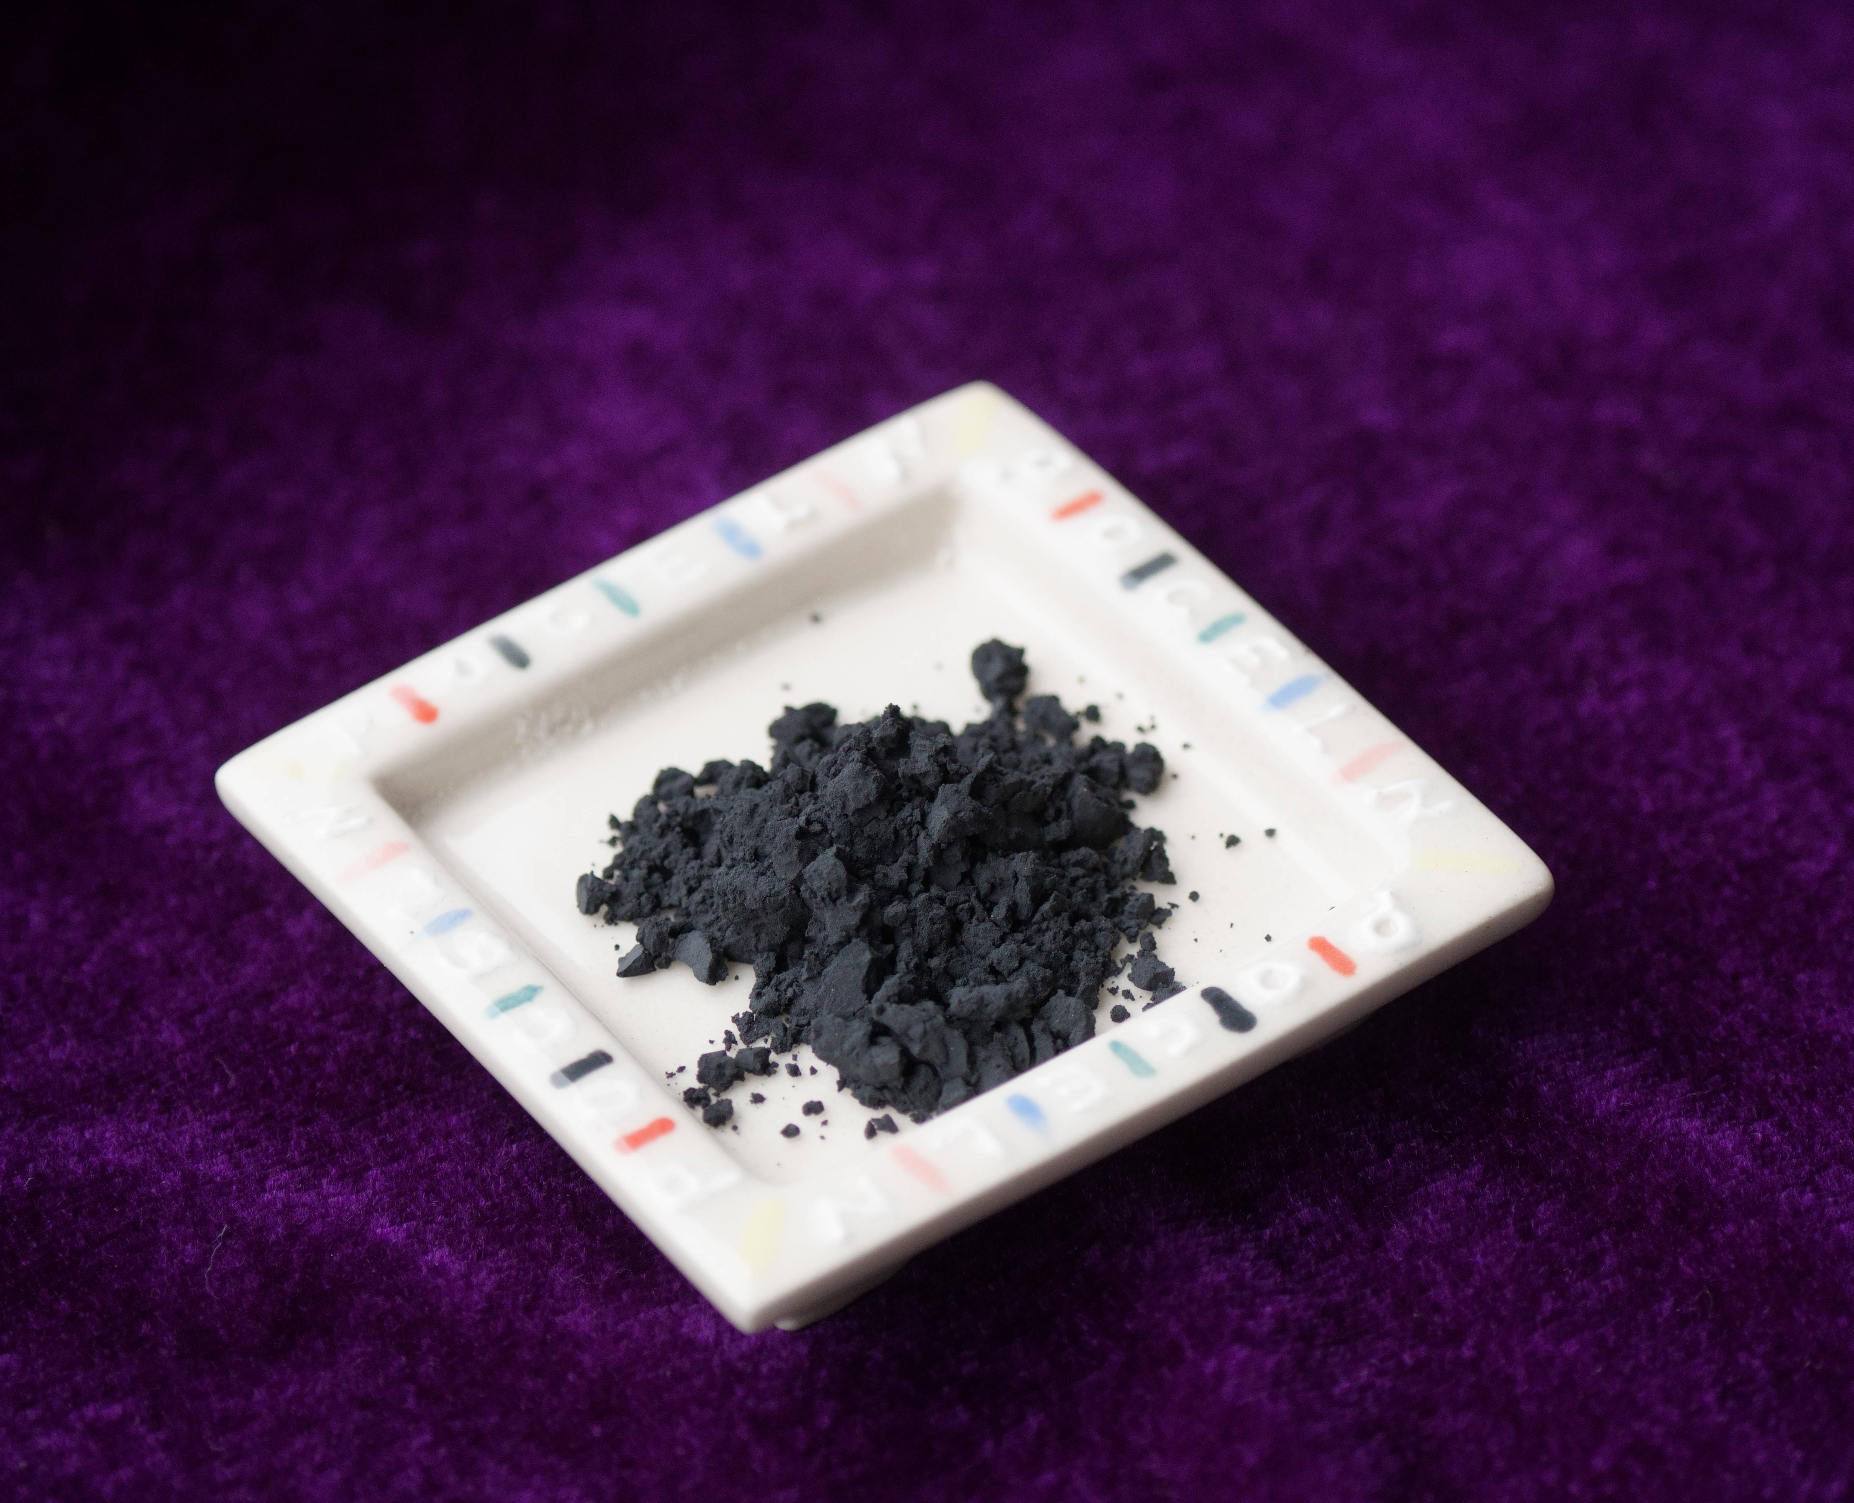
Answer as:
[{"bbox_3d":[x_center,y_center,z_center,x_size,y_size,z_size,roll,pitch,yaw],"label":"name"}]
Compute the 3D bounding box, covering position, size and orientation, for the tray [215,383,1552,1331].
[{"bbox_3d":[-0.004,0.009,0.546,0.080,0.013,0.080,-27,47,-24],"label":"tray"}]

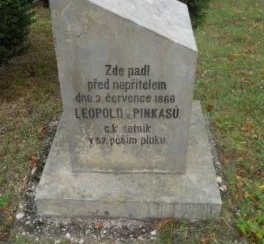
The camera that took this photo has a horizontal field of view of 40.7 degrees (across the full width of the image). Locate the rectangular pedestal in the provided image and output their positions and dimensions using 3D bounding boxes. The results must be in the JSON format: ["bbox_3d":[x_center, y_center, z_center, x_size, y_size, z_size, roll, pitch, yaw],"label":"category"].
[{"bbox_3d":[-0.005,0.170,2.161,0.930,0.136,0.918,1,37,1],"label":"rectangular pedestal"}]

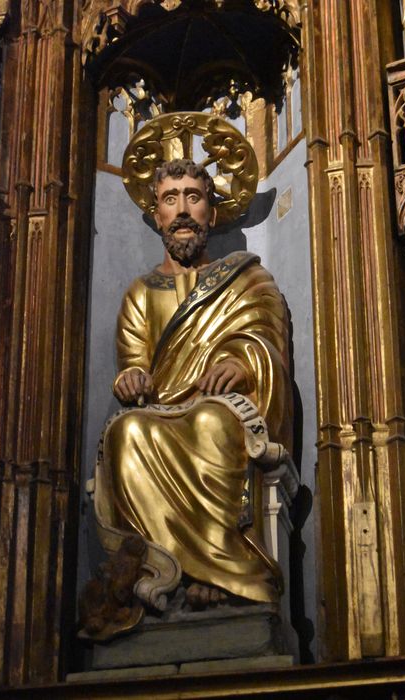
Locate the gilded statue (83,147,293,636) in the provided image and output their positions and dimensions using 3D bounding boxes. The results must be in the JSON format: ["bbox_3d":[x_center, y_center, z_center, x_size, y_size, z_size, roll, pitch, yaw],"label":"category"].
[{"bbox_3d":[-0.049,0.124,5.068,0.704,1.859,0.627,-8,-25,17],"label":"gilded statue"}]

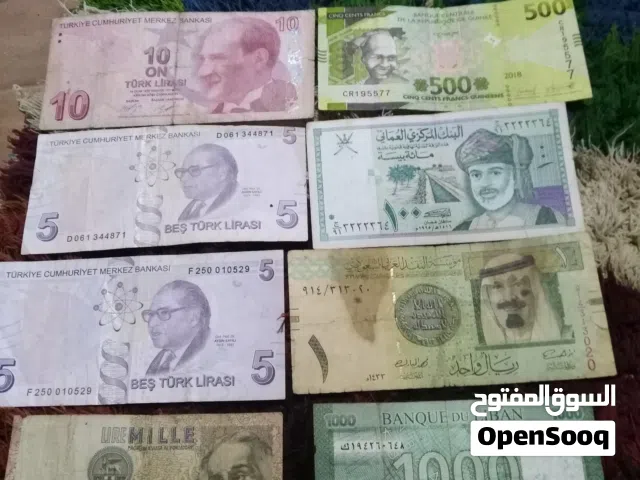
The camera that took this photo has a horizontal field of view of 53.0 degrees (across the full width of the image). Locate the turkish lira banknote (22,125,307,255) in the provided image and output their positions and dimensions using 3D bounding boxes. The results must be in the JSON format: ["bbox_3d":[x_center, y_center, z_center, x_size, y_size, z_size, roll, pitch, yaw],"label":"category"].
[{"bbox_3d":[-0.071,-0.026,0.300,0.130,0.003,0.064,-3,70,1],"label":"turkish lira banknote"}]

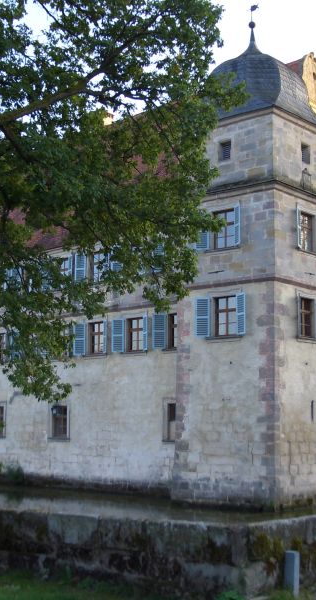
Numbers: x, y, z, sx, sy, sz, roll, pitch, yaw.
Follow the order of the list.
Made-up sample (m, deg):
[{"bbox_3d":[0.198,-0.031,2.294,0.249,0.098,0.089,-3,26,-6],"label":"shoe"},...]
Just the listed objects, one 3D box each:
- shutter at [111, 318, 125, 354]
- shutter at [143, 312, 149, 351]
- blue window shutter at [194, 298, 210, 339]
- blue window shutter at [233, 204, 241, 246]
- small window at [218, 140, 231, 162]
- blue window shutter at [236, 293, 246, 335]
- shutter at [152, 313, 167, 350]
[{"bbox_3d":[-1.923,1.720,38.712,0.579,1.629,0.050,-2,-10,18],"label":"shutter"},{"bbox_3d":[-0.604,1.535,37.590,0.050,1.629,0.658,6,-11,-27],"label":"shutter"},{"bbox_3d":[1.810,0.711,32.758,0.572,1.626,0.050,-2,-10,18],"label":"blue window shutter"},{"bbox_3d":[3.168,-3.000,32.317,0.050,1.607,0.579,6,-11,-27],"label":"blue window shutter"},{"bbox_3d":[2.819,-6.163,33.538,0.599,0.890,0.150,-7,-13,39],"label":"small window"},{"bbox_3d":[3.236,0.524,31.638,0.050,1.686,0.626,8,-12,-34],"label":"blue window shutter"},{"bbox_3d":[0.067,1.446,37.101,0.625,1.655,0.050,-3,-11,25],"label":"shutter"}]

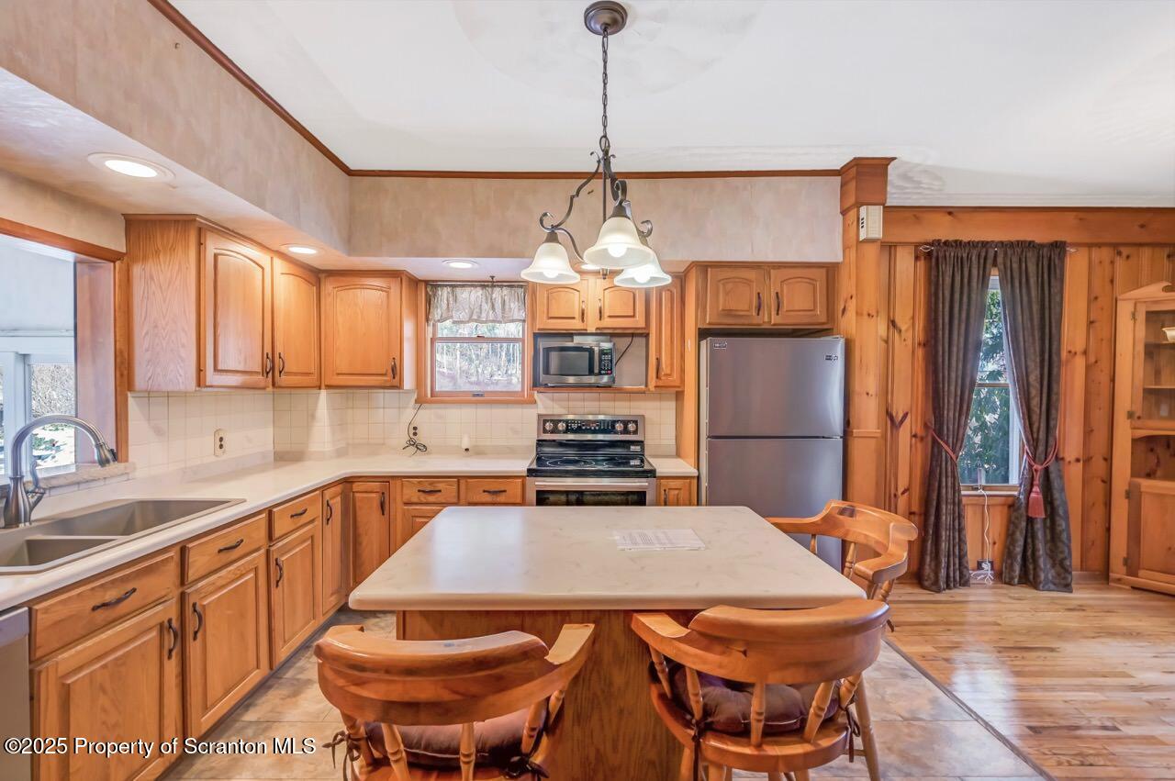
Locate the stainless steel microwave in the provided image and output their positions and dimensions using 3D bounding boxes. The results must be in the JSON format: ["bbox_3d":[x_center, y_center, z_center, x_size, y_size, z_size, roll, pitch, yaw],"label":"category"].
[{"bbox_3d":[-0.067,-0.169,3.298,0.476,0.269,0.360,0,1,0],"label":"stainless steel microwave"}]

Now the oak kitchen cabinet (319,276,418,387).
[{"bbox_3d":[-1.467,-0.392,3.337,0.555,0.764,0.310,0,1,0],"label":"oak kitchen cabinet"}]

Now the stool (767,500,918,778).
[{"bbox_3d":[0.836,0.911,1.743,0.520,0.950,0.590,0,1,-18],"label":"stool"}]

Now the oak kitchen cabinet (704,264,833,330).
[{"bbox_3d":[1.081,-0.574,3.217,0.800,0.392,0.560,0,1,0],"label":"oak kitchen cabinet"}]

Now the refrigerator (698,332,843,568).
[{"bbox_3d":[1.048,0.534,3.102,0.757,1.675,0.735,0,1,0],"label":"refrigerator"}]

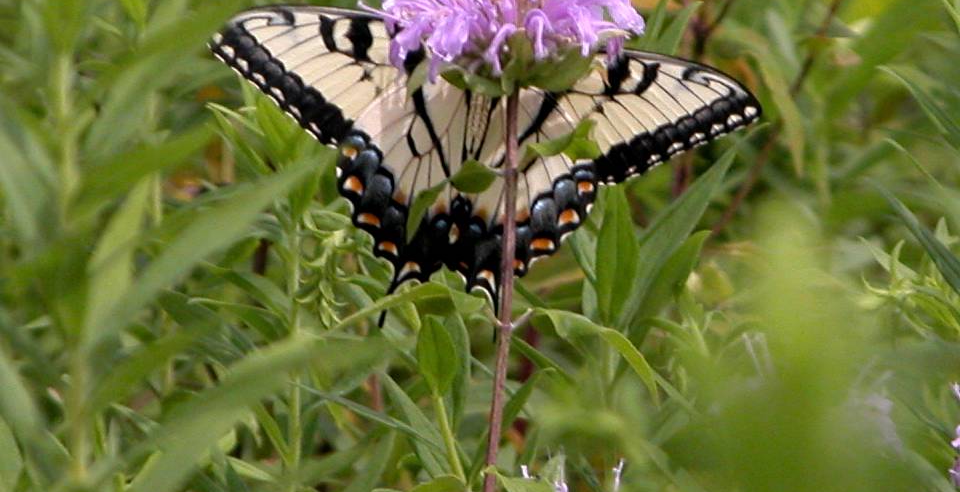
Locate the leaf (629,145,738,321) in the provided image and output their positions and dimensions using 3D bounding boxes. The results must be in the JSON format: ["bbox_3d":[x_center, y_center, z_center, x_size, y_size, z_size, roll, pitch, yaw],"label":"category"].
[{"bbox_3d":[0.038,-0.003,1.920,0.009,0.039,0.006,35,6,20],"label":"leaf"}]

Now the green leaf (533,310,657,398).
[{"bbox_3d":[0.024,0.022,2.150,0.032,0.009,0.011,37,15,8],"label":"green leaf"}]

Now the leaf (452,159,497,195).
[{"bbox_3d":[-0.001,-0.014,2.140,0.009,0.007,0.009,7,14,32],"label":"leaf"}]

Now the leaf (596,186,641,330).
[{"bbox_3d":[0.025,0.002,1.900,0.008,0.026,0.004,0,9,0],"label":"leaf"}]

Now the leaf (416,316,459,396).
[{"bbox_3d":[-0.008,0.020,1.880,0.008,0.015,0.004,0,9,0],"label":"leaf"}]

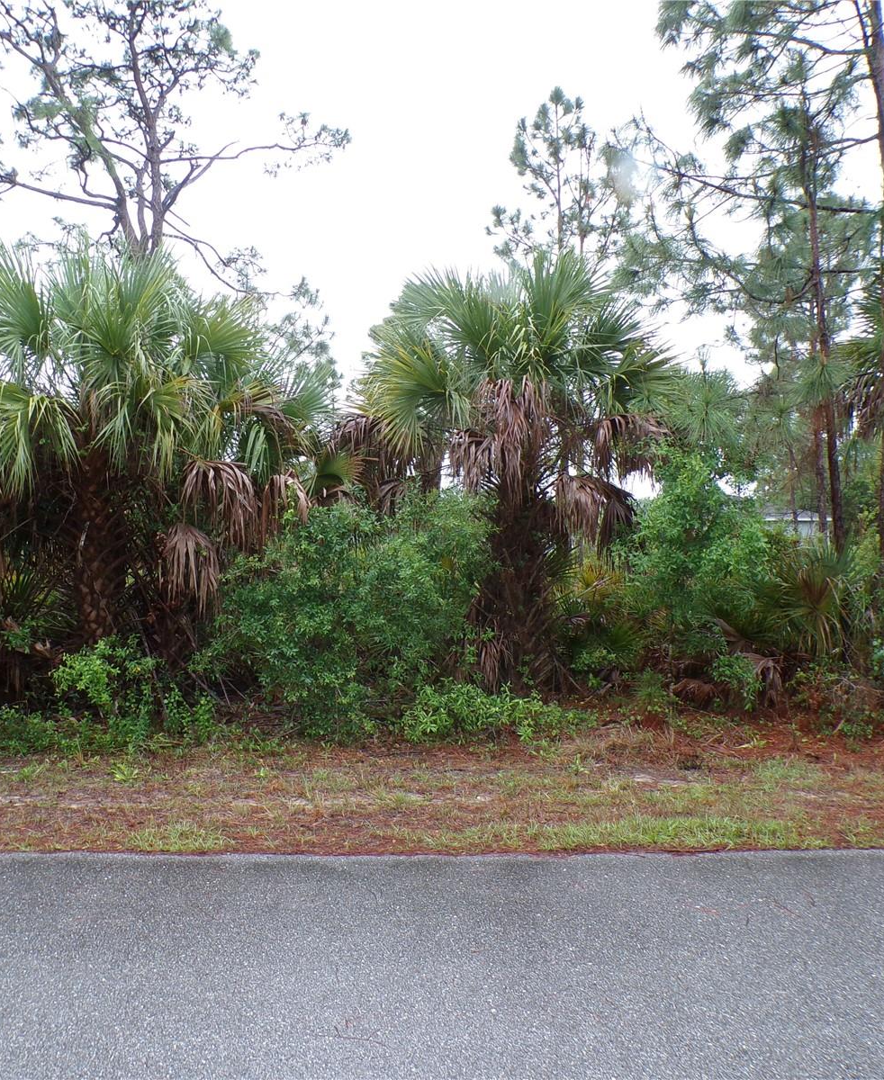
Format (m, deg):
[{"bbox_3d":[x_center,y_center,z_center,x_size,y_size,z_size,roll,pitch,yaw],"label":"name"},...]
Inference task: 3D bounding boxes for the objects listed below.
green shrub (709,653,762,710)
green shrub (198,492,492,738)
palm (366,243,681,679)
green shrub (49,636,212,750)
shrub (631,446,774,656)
[{"bbox_3d":[2.847,1.372,9.700,0.510,0.550,0.450,0,0,0],"label":"green shrub"},{"bbox_3d":[-0.887,0.672,9.100,2.600,2.200,1.800,0,0,0],"label":"green shrub"},{"bbox_3d":[0.787,-0.728,10.500,3.300,4.500,3.100,0,0,0],"label":"palm"},{"bbox_3d":[-2.619,1.298,8.500,1.370,0.950,0.950,0,0,0],"label":"green shrub"},{"bbox_3d":[2.755,0.163,10.700,1.520,2.250,1.400,0,0,0],"label":"shrub"}]

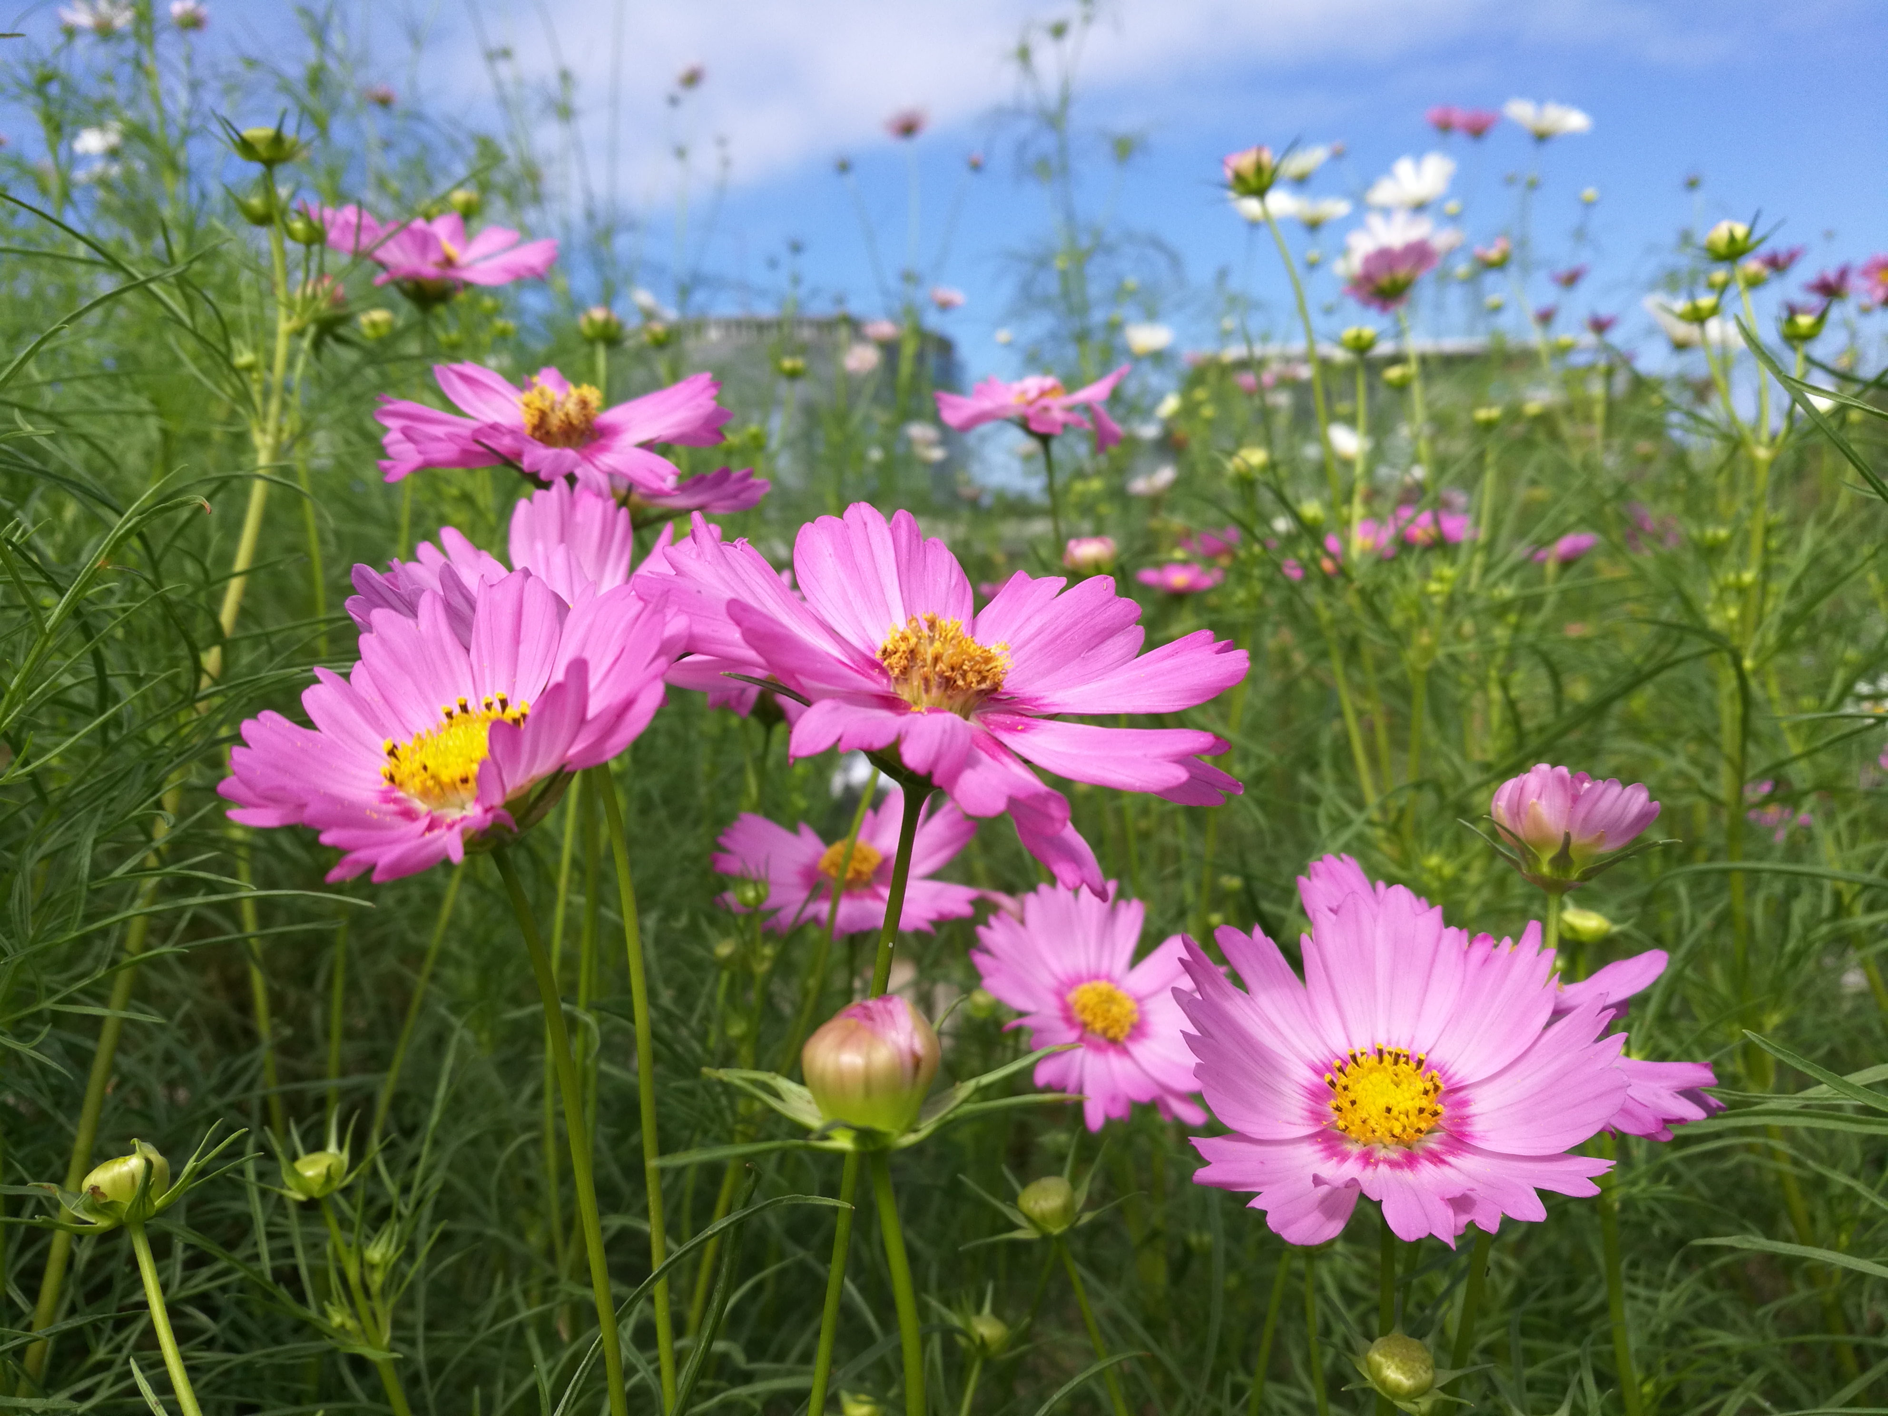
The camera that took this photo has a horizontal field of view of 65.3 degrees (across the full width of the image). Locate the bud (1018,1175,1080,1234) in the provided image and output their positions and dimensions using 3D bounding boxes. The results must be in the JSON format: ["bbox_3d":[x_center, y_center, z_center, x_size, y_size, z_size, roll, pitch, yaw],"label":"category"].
[{"bbox_3d":[0.017,0.081,0.240,0.010,0.010,0.010,4,12,5],"label":"bud"}]

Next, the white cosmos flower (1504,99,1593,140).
[{"bbox_3d":[0.451,-0.440,1.100,0.064,0.025,0.062,9,9,19],"label":"white cosmos flower"}]

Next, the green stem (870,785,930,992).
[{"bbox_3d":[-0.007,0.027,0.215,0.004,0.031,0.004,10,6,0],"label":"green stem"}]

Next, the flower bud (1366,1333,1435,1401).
[{"bbox_3d":[0.077,0.112,0.250,0.012,0.011,0.012,-2,14,0],"label":"flower bud"}]

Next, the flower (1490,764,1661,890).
[{"bbox_3d":[0.124,0.023,0.290,0.034,0.025,0.032,2,8,0],"label":"flower"}]

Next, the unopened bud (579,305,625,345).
[{"bbox_3d":[-0.116,-0.130,0.500,0.015,0.014,0.015,0,7,0],"label":"unopened bud"}]

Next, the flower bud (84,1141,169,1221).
[{"bbox_3d":[-0.105,0.061,0.190,0.011,0.010,0.011,-1,13,-29],"label":"flower bud"}]

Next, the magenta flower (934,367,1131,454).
[{"bbox_3d":[0.033,-0.112,0.550,0.073,0.028,0.068,0,13,0],"label":"magenta flower"}]

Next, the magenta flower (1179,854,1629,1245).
[{"bbox_3d":[0.070,0.053,0.228,0.067,0.021,0.062,1,38,0],"label":"magenta flower"}]

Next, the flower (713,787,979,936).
[{"bbox_3d":[-0.028,0.044,0.420,0.076,0.025,0.073,6,34,0],"label":"flower"}]

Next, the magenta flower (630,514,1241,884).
[{"bbox_3d":[0.000,-0.004,0.190,0.074,0.028,0.067,18,25,0],"label":"magenta flower"}]

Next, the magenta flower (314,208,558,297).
[{"bbox_3d":[-0.151,-0.136,0.440,0.068,0.021,0.064,5,19,-20],"label":"magenta flower"}]

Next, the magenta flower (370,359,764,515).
[{"bbox_3d":[-0.088,-0.063,0.340,0.085,0.030,0.076,0,18,0],"label":"magenta flower"}]

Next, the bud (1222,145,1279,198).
[{"bbox_3d":[0.108,-0.189,0.520,0.019,0.018,0.019,-9,7,0],"label":"bud"}]

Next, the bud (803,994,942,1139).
[{"bbox_3d":[-0.009,0.042,0.172,0.015,0.015,0.015,7,12,-1],"label":"bud"}]

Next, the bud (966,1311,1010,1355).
[{"bbox_3d":[0.008,0.117,0.275,0.008,0.009,0.008,4,12,3],"label":"bud"}]

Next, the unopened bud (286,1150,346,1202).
[{"bbox_3d":[-0.111,0.083,0.260,0.011,0.009,0.011,-5,7,0],"label":"unopened bud"}]

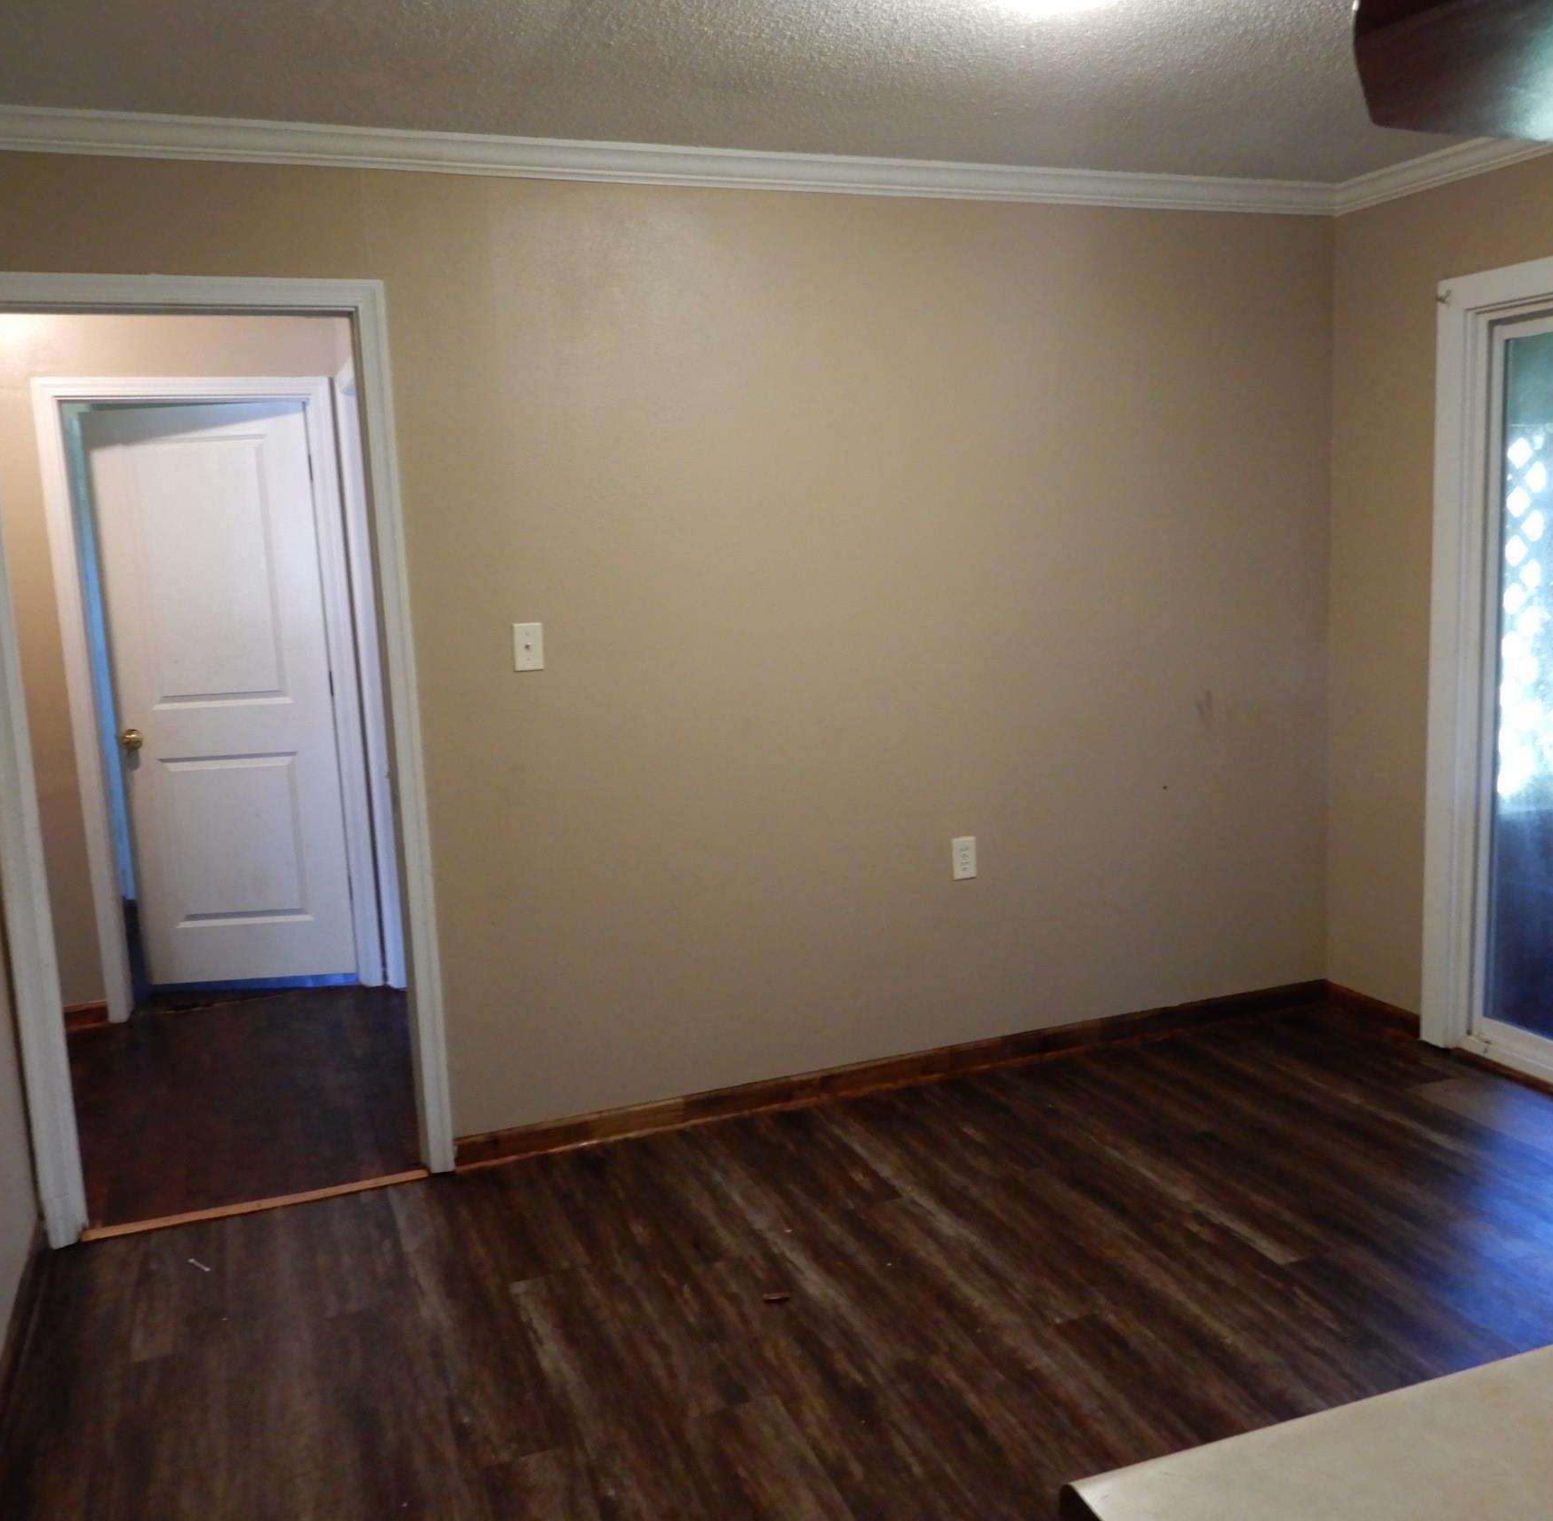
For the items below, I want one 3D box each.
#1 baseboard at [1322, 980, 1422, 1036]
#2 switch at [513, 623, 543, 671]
[{"bbox_3d":[1.776,0.741,4.215,0.020,0.080,0.380,-6,9,-20],"label":"baseboard"},{"bbox_3d":[-0.592,-0.271,3.367,0.070,0.115,0.015,-6,9,-20],"label":"switch"}]

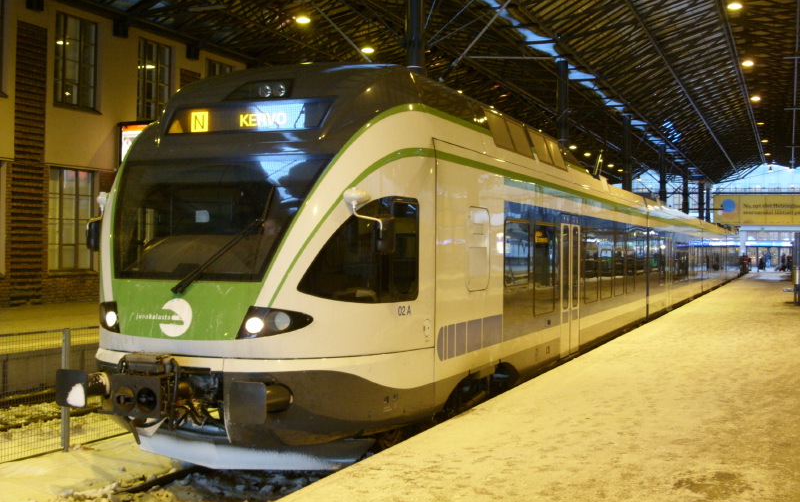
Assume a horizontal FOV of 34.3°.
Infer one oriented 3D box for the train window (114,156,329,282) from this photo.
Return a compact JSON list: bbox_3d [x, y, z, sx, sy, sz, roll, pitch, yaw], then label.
[{"bbox_3d":[-1.762,-0.317,12.128,2.050,1.360,0.250,0,-31,17],"label":"train window"}]

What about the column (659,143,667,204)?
[{"bbox_3d":[16.598,-2.291,81.761,0.450,9.000,0.450,0,0,17],"label":"column"}]

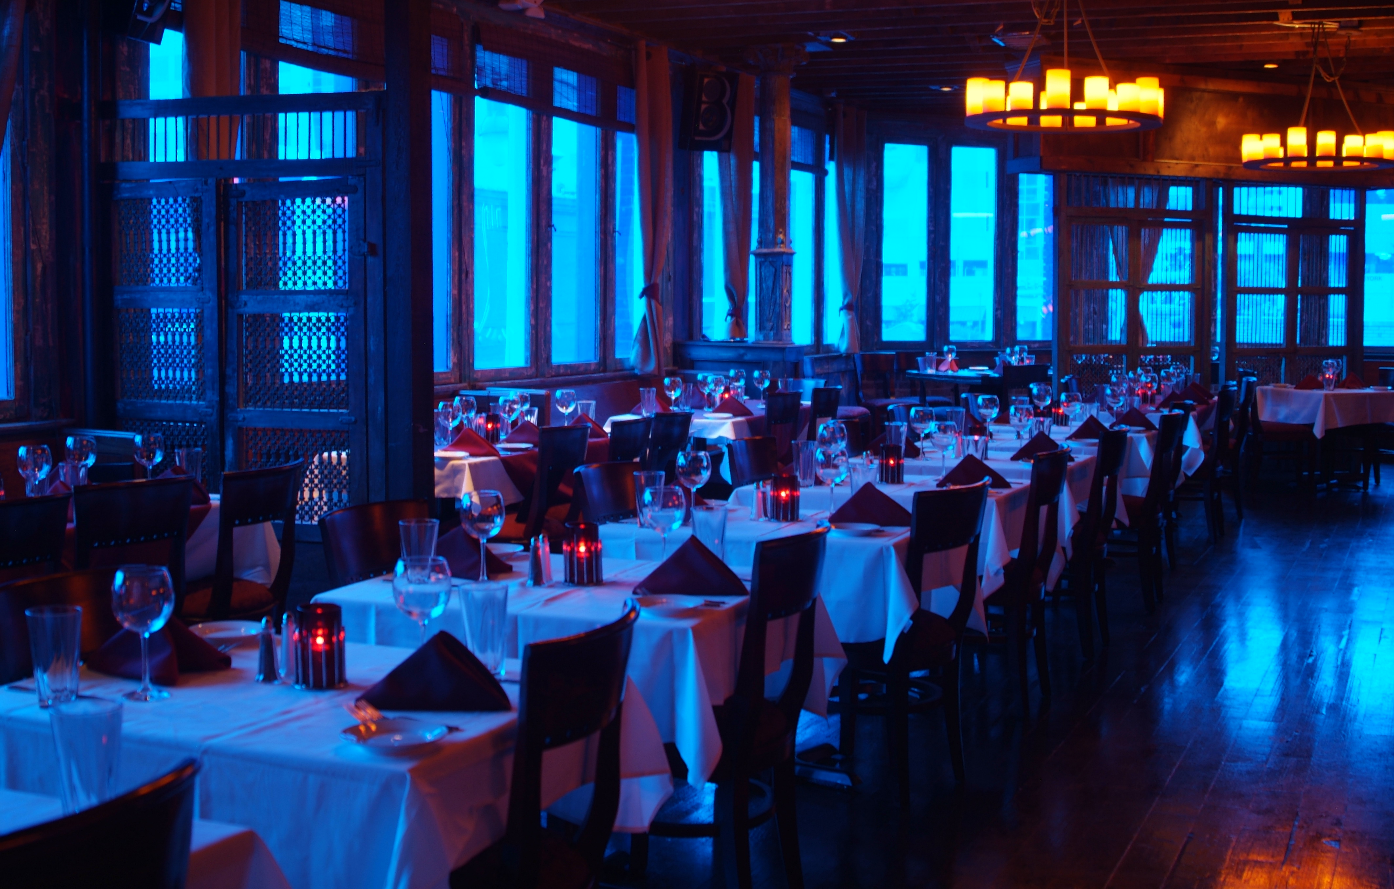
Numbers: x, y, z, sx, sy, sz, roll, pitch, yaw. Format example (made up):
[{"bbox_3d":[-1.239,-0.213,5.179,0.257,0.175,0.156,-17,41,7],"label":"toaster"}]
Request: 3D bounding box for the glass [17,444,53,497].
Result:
[{"bbox_3d":[-1.914,0.112,4.719,0.099,0.211,0.099,2,5,25],"label":"glass"}]

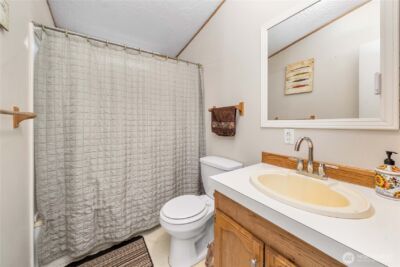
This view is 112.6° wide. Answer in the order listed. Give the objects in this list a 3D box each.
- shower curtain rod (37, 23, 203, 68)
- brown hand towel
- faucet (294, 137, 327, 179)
[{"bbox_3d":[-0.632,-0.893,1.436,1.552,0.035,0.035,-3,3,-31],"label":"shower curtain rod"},{"bbox_3d":[0.233,-0.128,1.363,0.065,0.275,0.360,0,1,-31],"label":"brown hand towel"},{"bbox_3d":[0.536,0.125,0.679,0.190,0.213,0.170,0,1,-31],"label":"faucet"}]

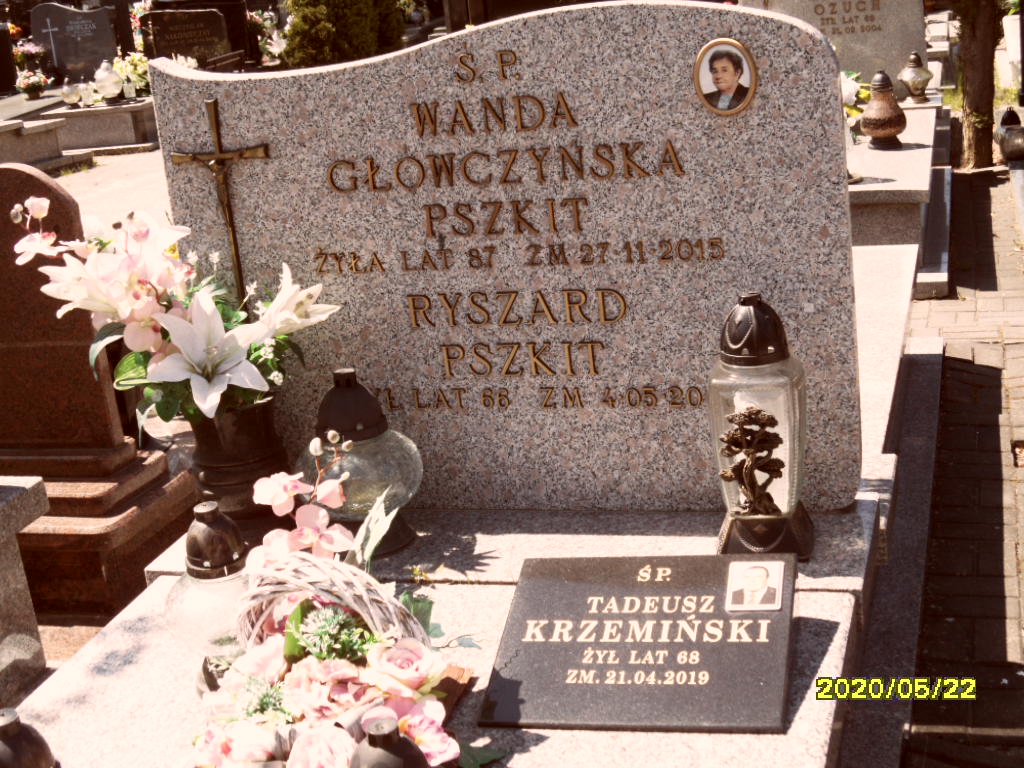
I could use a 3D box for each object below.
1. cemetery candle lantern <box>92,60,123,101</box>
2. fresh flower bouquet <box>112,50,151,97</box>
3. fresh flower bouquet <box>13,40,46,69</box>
[{"bbox_3d":[-2.629,-1.969,9.595,0.191,0.234,0.191,-1,21,18],"label":"cemetery candle lantern"},{"bbox_3d":[-2.485,-2.046,9.668,0.273,0.294,0.251,-1,21,18],"label":"fresh flower bouquet"},{"bbox_3d":[-3.863,-2.608,11.771,0.262,0.240,0.229,-1,21,18],"label":"fresh flower bouquet"}]

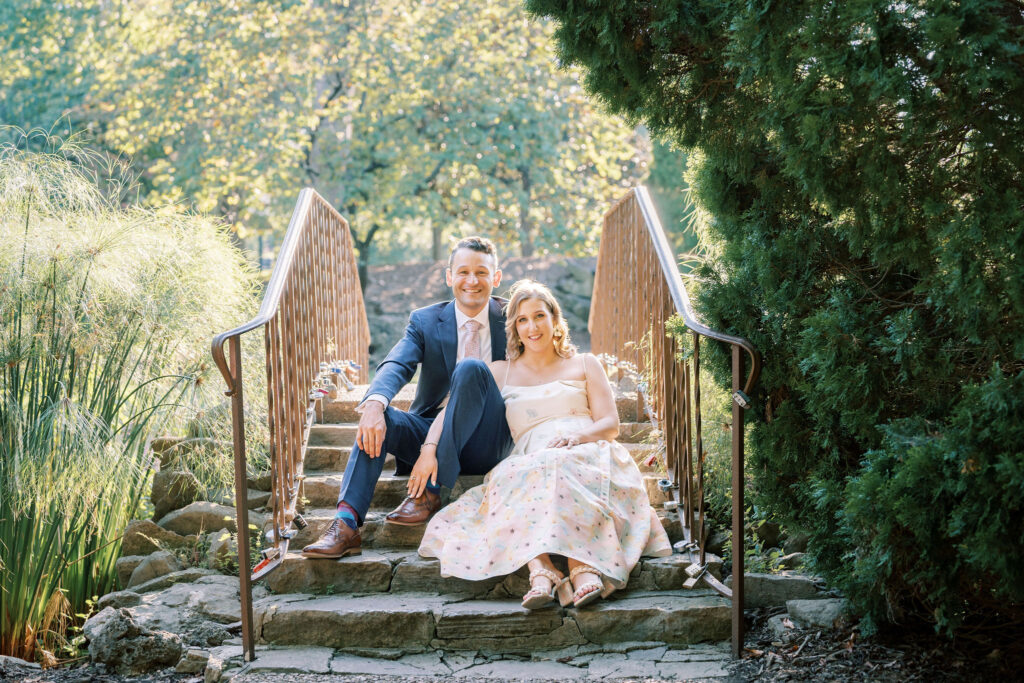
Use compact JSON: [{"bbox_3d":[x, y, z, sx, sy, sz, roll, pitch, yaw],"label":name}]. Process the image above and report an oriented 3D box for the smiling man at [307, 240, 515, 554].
[{"bbox_3d":[-0.300,0.145,4.810,0.680,1.050,0.950,0,1,8],"label":"smiling man"}]

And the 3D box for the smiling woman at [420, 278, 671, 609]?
[{"bbox_3d":[0.090,0.275,4.520,0.750,0.980,0.950,0,1,5],"label":"smiling woman"}]

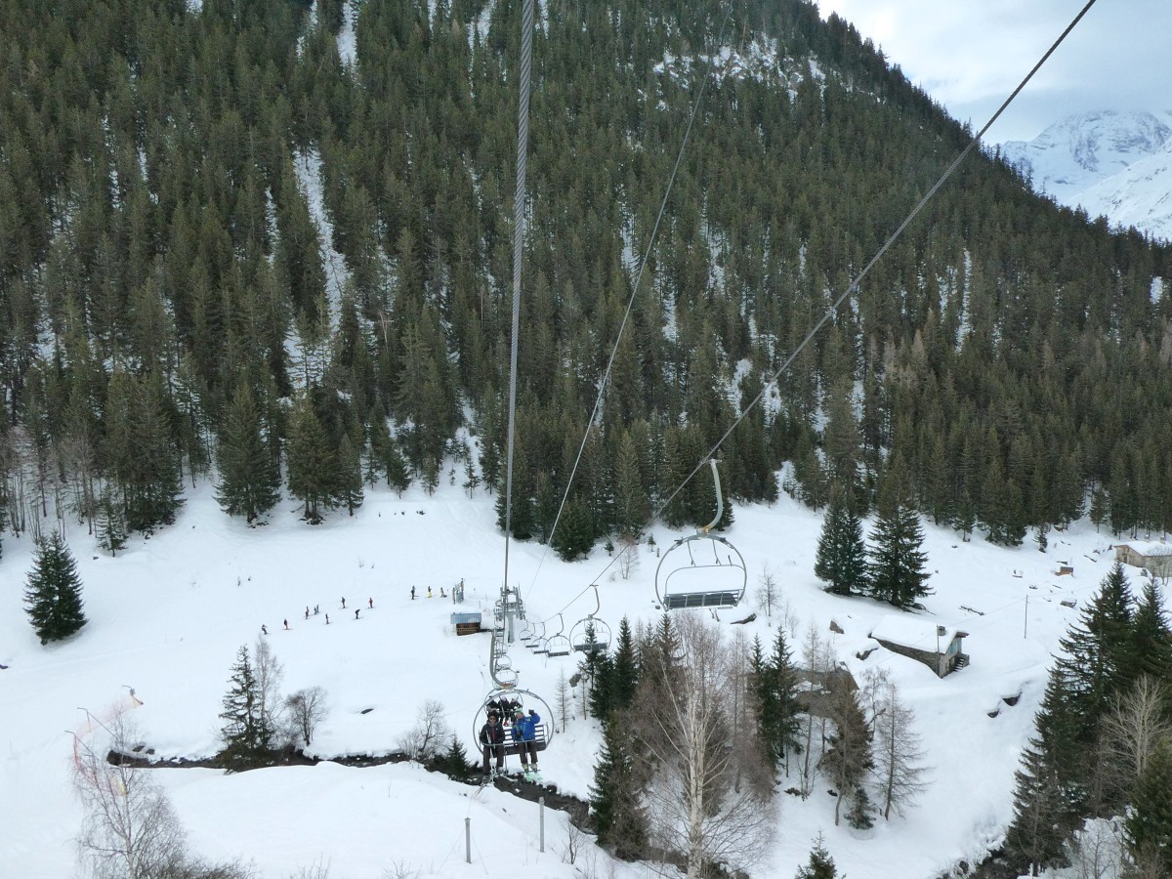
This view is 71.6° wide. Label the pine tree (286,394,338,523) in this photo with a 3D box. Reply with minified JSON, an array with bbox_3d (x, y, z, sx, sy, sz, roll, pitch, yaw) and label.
[{"bbox_3d":[-51.718,3.475,152.890,10.000,24.540,10.000,-5,10,-19],"label":"pine tree"}]

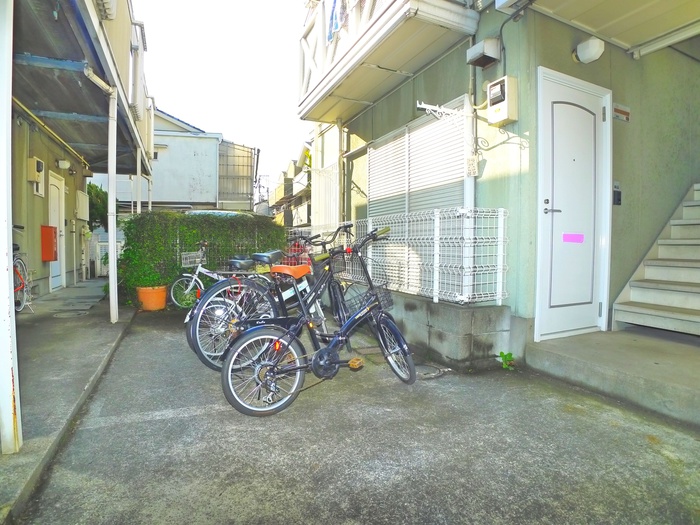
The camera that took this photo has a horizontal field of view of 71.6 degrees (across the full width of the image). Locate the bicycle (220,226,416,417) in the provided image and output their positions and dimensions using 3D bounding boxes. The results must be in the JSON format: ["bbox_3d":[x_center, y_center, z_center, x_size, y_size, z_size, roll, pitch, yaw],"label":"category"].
[{"bbox_3d":[-0.118,0.310,3.022,1.465,1.030,0.540,-1,3,-33],"label":"bicycle"}]

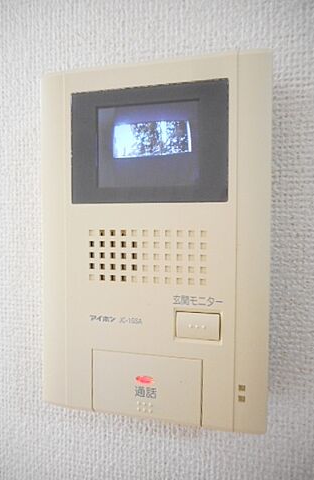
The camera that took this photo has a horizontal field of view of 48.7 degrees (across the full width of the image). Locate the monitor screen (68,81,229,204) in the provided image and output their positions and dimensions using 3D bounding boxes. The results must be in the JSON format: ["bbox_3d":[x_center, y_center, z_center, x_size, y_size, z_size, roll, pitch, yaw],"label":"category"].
[{"bbox_3d":[-0.005,-0.053,0.199,0.091,0.065,0.008,1,2,14],"label":"monitor screen"}]

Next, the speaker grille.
[{"bbox_3d":[-0.006,0.009,0.200,0.069,0.029,0.006,1,2,14],"label":"speaker grille"}]

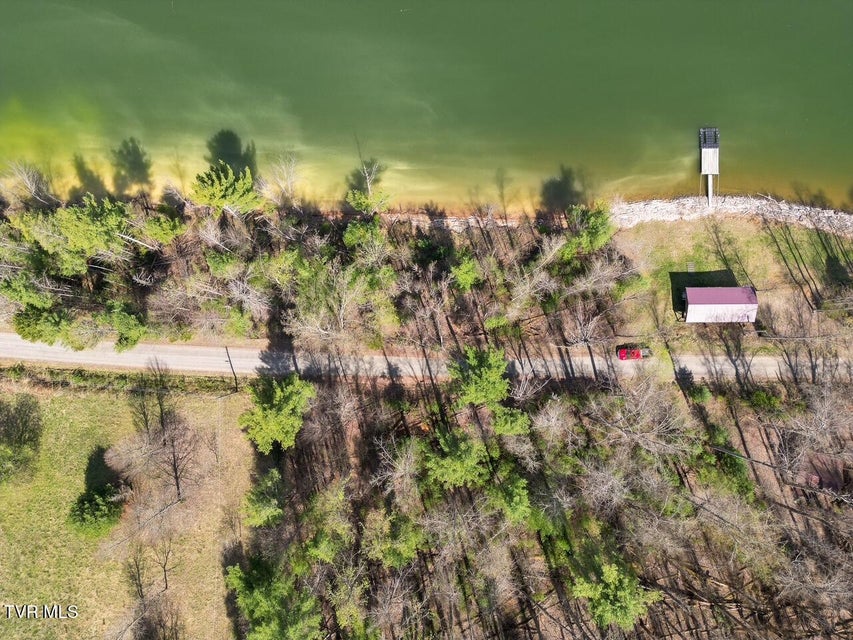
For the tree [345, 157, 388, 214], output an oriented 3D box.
[{"bbox_3d":[-10.300,-22.600,103.500,7.400,11.500,7.400,0,90,0],"label":"tree"}]

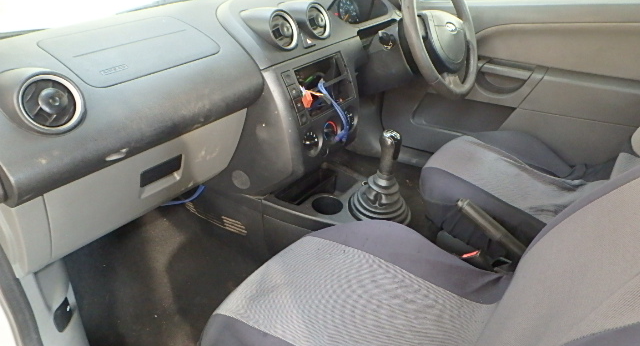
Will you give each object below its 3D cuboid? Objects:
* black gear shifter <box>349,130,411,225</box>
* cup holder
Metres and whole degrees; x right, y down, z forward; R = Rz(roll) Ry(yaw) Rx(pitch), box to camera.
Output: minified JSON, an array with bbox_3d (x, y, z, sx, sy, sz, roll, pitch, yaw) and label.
[{"bbox_3d":[0.140,-0.006,1.045,0.155,0.222,0.150,-4,29,2],"label":"black gear shifter"},{"bbox_3d":[0.021,0.109,1.147,0.080,0.060,0.080,-4,29,2],"label":"cup holder"}]

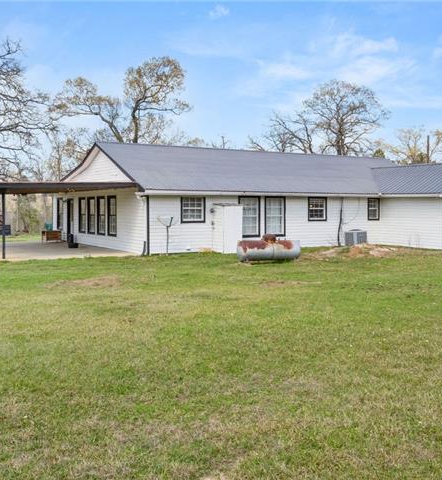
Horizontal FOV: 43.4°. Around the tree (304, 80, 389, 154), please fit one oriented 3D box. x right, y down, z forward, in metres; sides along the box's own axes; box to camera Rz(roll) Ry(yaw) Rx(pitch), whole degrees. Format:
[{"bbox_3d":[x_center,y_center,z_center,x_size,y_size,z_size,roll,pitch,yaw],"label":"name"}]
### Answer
[{"bbox_3d":[12.700,-8.745,56.579,8.768,14.819,8.768,0,3,0],"label":"tree"}]

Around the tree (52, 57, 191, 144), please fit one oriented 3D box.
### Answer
[{"bbox_3d":[-8.811,-8.591,49.575,12.521,15.343,11.000,0,3,0],"label":"tree"}]

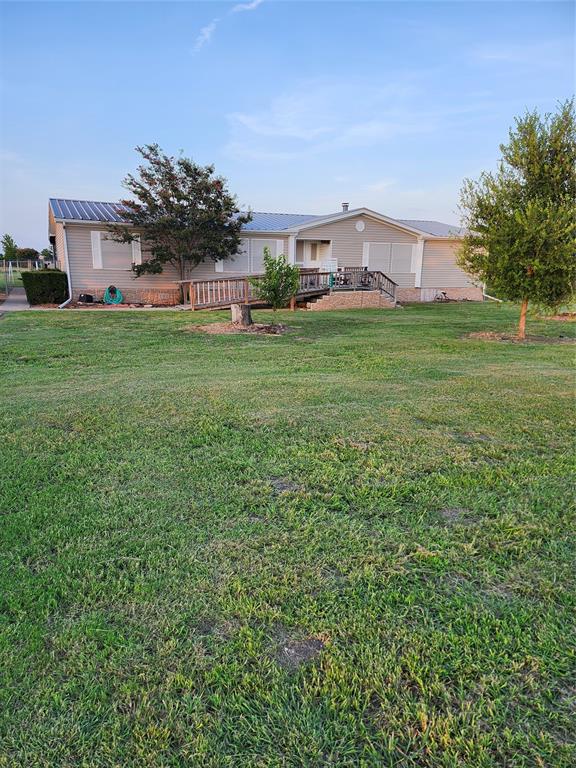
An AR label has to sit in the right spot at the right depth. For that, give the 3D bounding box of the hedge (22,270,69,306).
[{"bbox_3d":[-9.411,-3.706,19.581,1.650,1.215,1.500,-5,14,-25],"label":"hedge"}]

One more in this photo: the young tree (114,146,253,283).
[{"bbox_3d":[-4.161,-5.924,19.392,5.200,5.901,4.800,-2,13,-12],"label":"young tree"}]

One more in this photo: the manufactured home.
[{"bbox_3d":[-0.768,-7.028,27.756,21.754,4.429,10.352,-5,14,-25],"label":"manufactured home"}]

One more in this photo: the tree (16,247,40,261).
[{"bbox_3d":[-55.938,-27.376,110.000,4.700,4.600,4.600,-6,14,-26],"label":"tree"}]

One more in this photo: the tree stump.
[{"bbox_3d":[-1.206,-1.829,13.349,0.540,0.552,0.480,0,13,-5],"label":"tree stump"}]

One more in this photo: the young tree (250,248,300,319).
[{"bbox_3d":[-0.307,-2.401,12.759,1.280,1.954,1.200,0,13,-2],"label":"young tree"}]

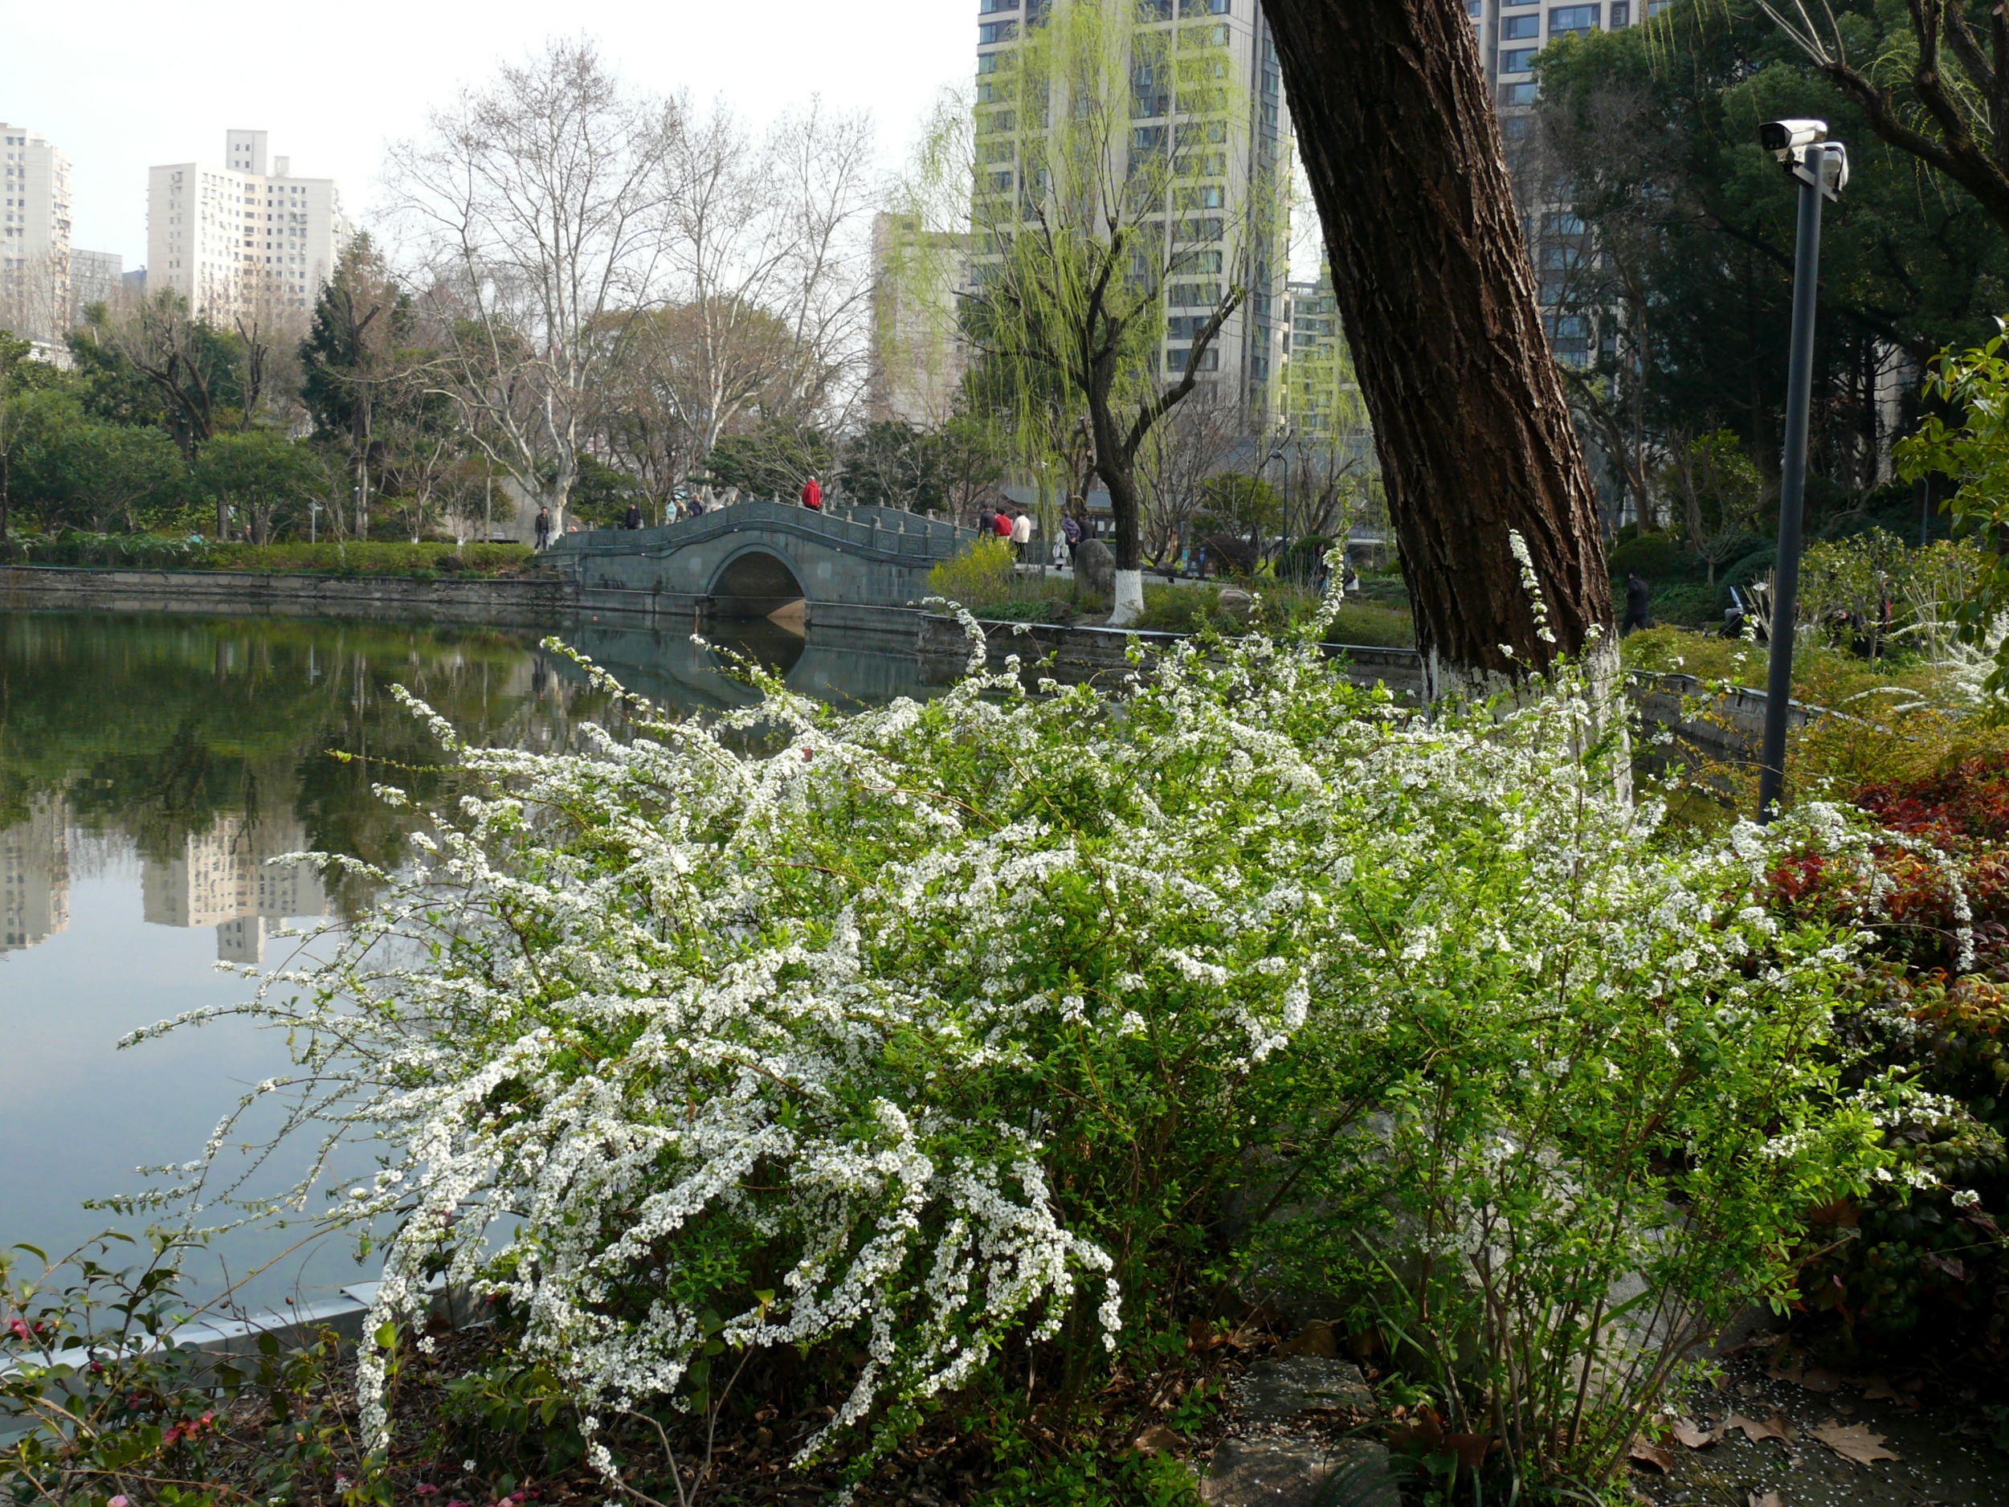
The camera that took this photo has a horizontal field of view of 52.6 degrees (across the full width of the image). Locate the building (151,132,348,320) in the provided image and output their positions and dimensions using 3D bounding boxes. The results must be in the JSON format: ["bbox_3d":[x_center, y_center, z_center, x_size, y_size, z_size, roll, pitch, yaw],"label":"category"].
[{"bbox_3d":[-158.048,-85.057,422.550,35.000,84.000,25.000,4,5,17],"label":"building"}]

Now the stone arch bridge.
[{"bbox_3d":[-7.447,-6.693,69.806,4.600,4.300,24.300,-3,7,-43],"label":"stone arch bridge"}]

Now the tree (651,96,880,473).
[{"bbox_3d":[-10.509,-17.984,86.765,9.800,20.300,9.500,2,5,0],"label":"tree"}]

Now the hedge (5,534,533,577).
[{"bbox_3d":[-27.357,-7.423,77.031,19.500,1.250,2.000,1,5,-7],"label":"hedge"}]

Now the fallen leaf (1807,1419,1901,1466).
[{"bbox_3d":[1.523,1.216,3.630,0.130,0.030,0.170,0,6,-20],"label":"fallen leaf"}]

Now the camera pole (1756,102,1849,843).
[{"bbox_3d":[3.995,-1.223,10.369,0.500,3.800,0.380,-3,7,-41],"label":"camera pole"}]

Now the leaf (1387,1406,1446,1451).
[{"bbox_3d":[0.714,1.167,3.526,0.115,0.085,0.080,2,5,0],"label":"leaf"}]

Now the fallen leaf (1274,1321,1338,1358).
[{"bbox_3d":[0.579,1.109,3.895,0.125,0.085,0.070,2,5,0],"label":"fallen leaf"}]

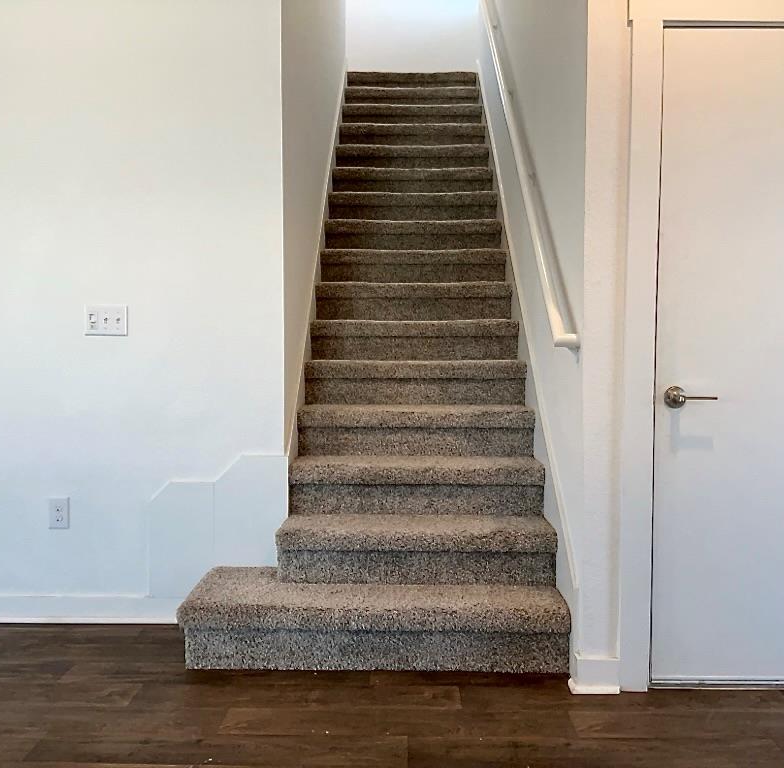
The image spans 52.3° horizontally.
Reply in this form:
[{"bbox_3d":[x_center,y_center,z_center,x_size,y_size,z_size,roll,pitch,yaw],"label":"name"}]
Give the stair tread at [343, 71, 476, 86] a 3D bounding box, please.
[{"bbox_3d":[0.151,-2.328,6.166,0.983,0.078,0.261,0,3,1],"label":"stair tread"}]

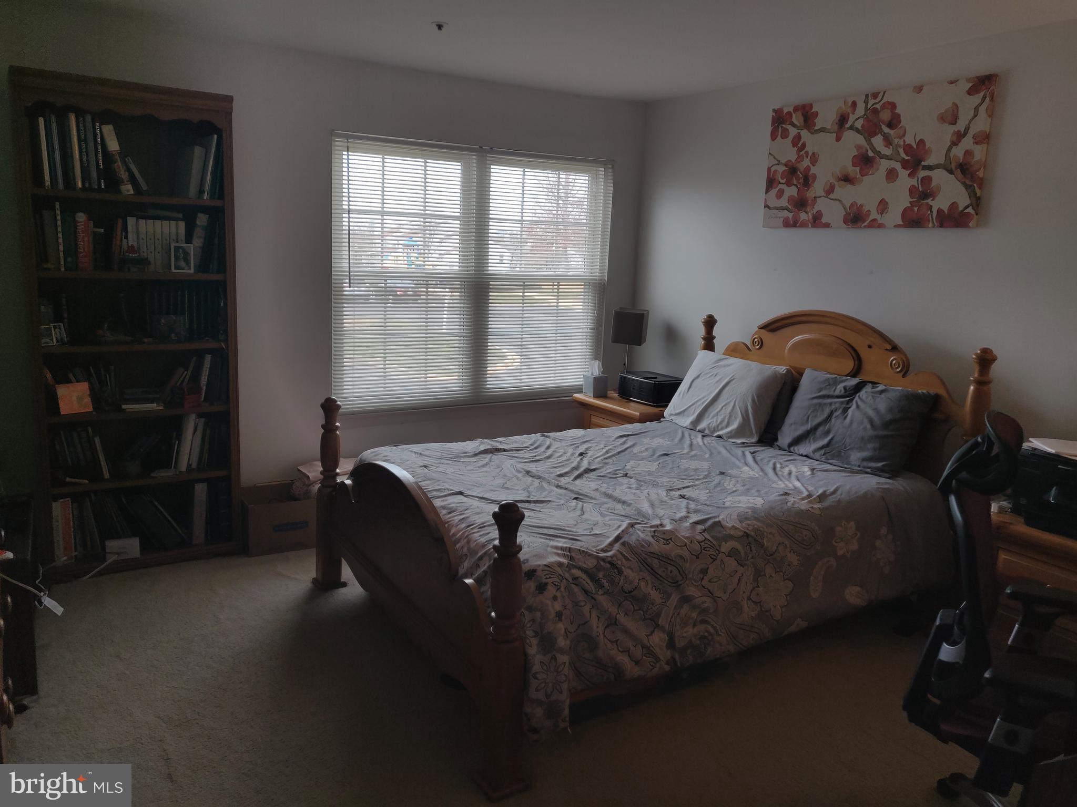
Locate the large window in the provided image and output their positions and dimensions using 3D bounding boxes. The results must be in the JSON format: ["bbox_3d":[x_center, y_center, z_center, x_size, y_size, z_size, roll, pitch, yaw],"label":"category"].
[{"bbox_3d":[-0.304,-0.709,4.482,1.786,1.460,0.050,-5,13,-32],"label":"large window"}]

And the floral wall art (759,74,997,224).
[{"bbox_3d":[1.525,-1.132,3.634,0.033,0.606,1.142,-5,13,-32],"label":"floral wall art"}]

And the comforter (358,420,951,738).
[{"bbox_3d":[0.417,0.467,3.287,2.015,0.485,1.629,-5,13,-32],"label":"comforter"}]

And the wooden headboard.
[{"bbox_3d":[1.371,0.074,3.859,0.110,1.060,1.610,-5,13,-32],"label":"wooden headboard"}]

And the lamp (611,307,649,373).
[{"bbox_3d":[0.567,-0.330,4.999,0.200,0.545,0.200,6,12,18],"label":"lamp"}]

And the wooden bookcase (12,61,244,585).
[{"bbox_3d":[-1.798,-0.305,3.487,0.806,2.101,0.305,-5,13,-32],"label":"wooden bookcase"}]

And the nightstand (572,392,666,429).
[{"bbox_3d":[0.587,0.277,4.893,0.472,0.593,0.613,-5,14,-33],"label":"nightstand"}]

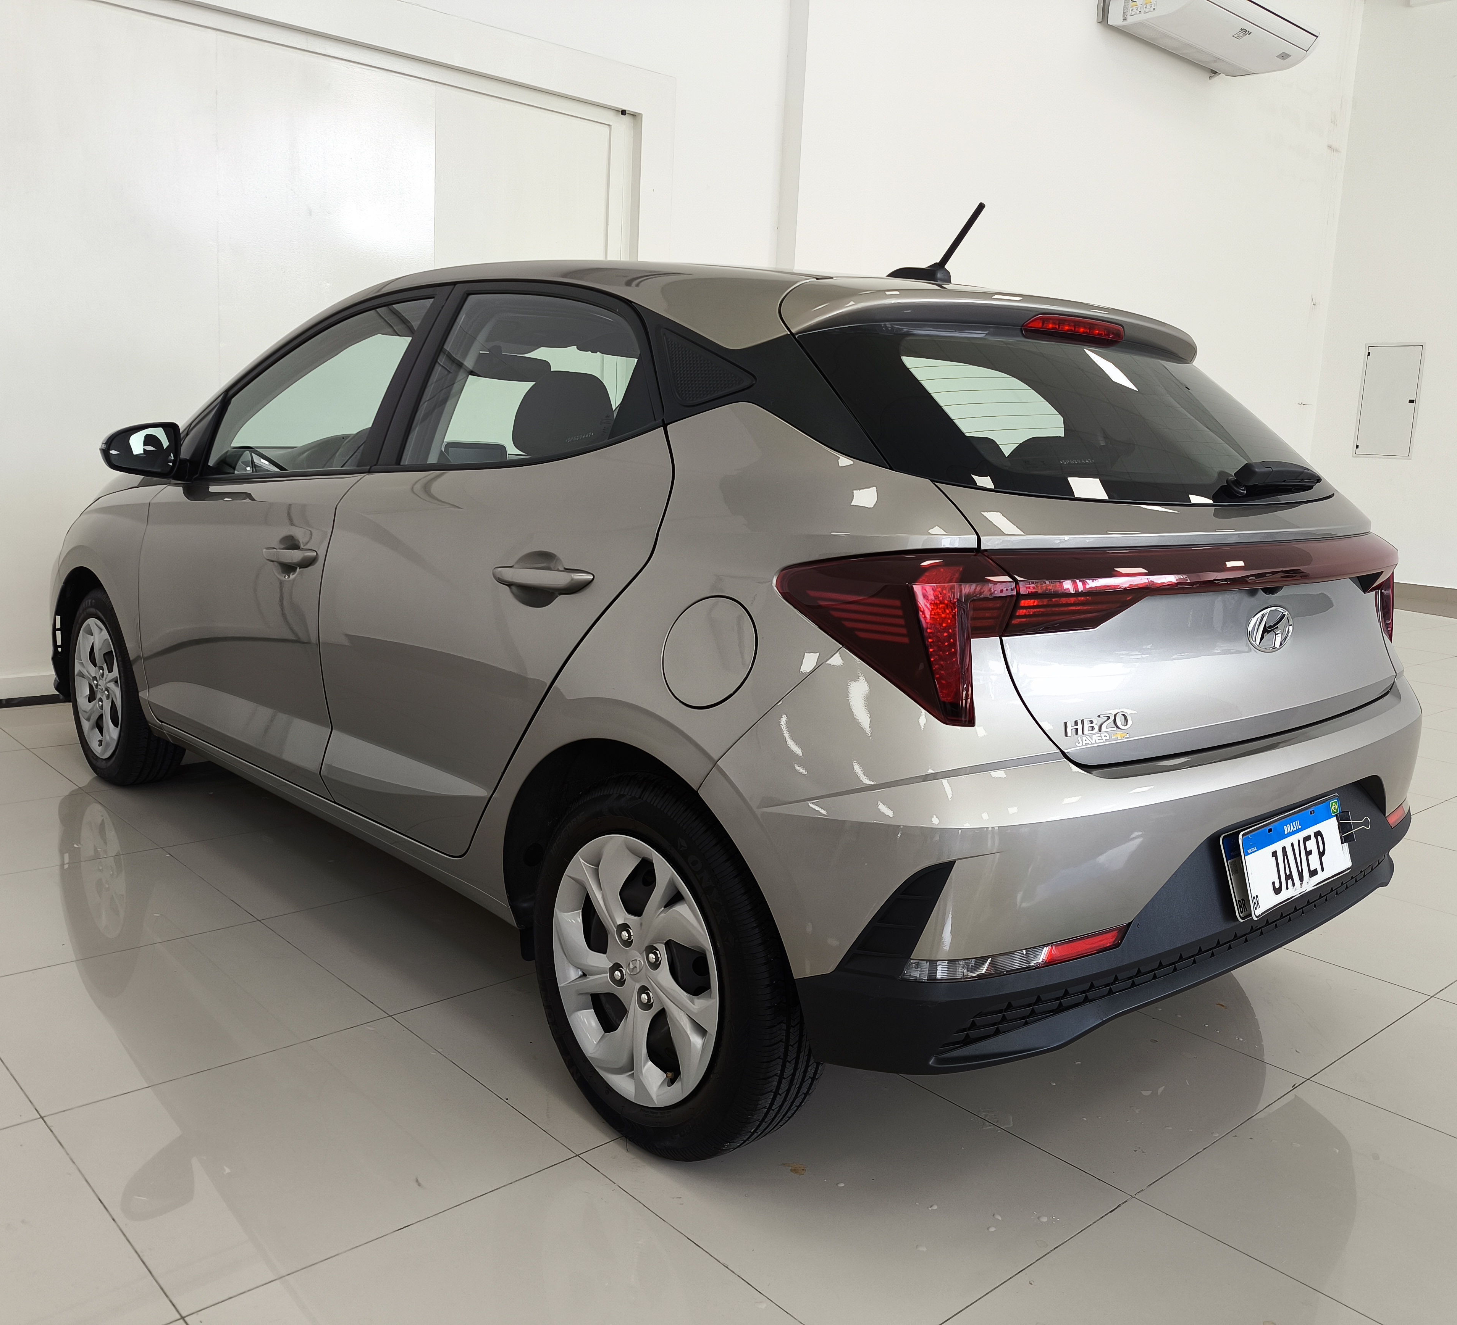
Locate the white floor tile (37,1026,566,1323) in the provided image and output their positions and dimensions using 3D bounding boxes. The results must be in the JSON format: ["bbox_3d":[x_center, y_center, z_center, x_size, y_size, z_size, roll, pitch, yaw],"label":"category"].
[{"bbox_3d":[-0.672,0.763,2.038,0.604,0.010,0.604,-7,14,-42],"label":"white floor tile"}]

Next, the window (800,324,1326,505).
[{"bbox_3d":[0.674,-0.403,2.233,1.300,0.090,0.420,-7,56,-43],"label":"window"}]

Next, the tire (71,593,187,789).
[{"bbox_3d":[-1.822,0.060,3.872,0.190,0.605,0.605,-7,14,-43],"label":"tire"}]

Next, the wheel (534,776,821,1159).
[{"bbox_3d":[-0.092,0.474,2.077,0.200,0.605,0.605,-7,14,-43],"label":"wheel"}]

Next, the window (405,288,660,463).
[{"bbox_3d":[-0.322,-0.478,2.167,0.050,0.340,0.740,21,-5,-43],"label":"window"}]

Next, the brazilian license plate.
[{"bbox_3d":[0.897,0.304,2.030,0.400,0.130,0.020,-7,-1,-43],"label":"brazilian license plate"}]

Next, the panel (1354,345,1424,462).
[{"bbox_3d":[4.974,-1.966,9.618,0.040,0.835,0.425,-6,14,-42],"label":"panel"}]

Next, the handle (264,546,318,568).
[{"bbox_3d":[-0.934,-0.224,2.719,0.047,0.045,0.240,-6,14,-42],"label":"handle"}]

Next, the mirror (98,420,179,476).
[{"bbox_3d":[-1.496,-0.542,3.196,0.195,0.125,0.130,-6,14,-42],"label":"mirror"}]

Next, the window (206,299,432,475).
[{"bbox_3d":[-0.974,-0.627,2.959,0.920,0.420,0.050,13,-3,45],"label":"window"}]

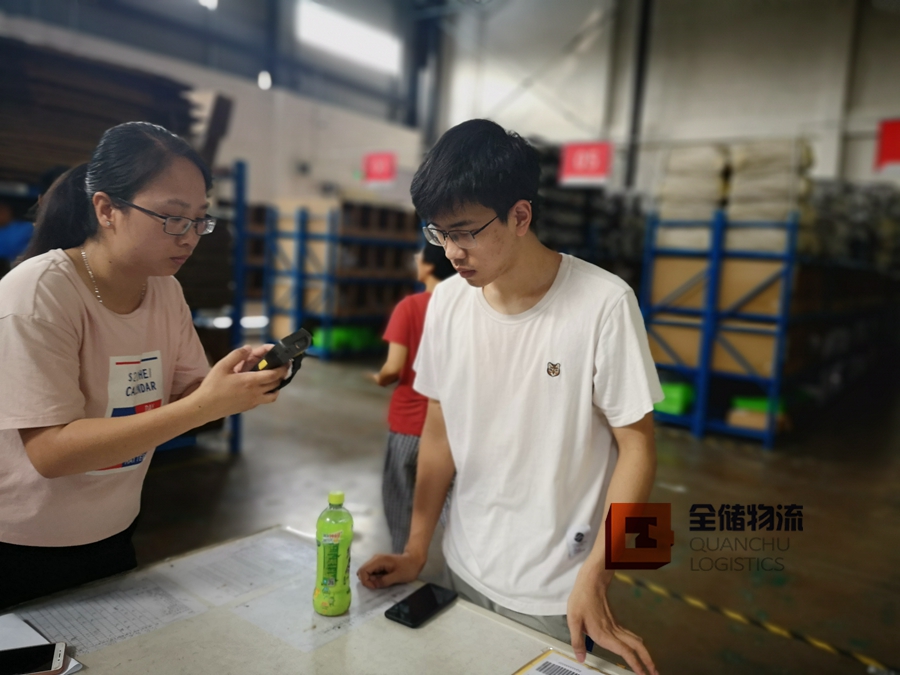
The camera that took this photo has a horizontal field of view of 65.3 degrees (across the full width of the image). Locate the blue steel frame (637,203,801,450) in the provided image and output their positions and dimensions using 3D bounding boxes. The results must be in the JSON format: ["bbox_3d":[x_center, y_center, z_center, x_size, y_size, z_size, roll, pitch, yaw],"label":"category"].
[{"bbox_3d":[2.434,-0.118,6.471,1.220,2.020,0.700,7,7,29],"label":"blue steel frame"}]

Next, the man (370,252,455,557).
[{"bbox_3d":[-0.119,0.311,3.050,0.450,1.550,0.360,-1,7,-37],"label":"man"}]

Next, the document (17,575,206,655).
[{"bbox_3d":[-0.619,0.491,1.229,0.210,0.003,0.297,9,8,40],"label":"document"}]

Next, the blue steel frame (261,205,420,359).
[{"bbox_3d":[-1.585,-0.813,10.703,1.220,2.020,2.200,7,7,29],"label":"blue steel frame"}]

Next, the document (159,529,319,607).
[{"bbox_3d":[-0.419,0.477,1.478,0.210,0.003,0.297,8,7,36],"label":"document"}]

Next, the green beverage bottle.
[{"bbox_3d":[-0.212,0.398,1.298,0.070,0.222,0.070,3,6,-8],"label":"green beverage bottle"}]

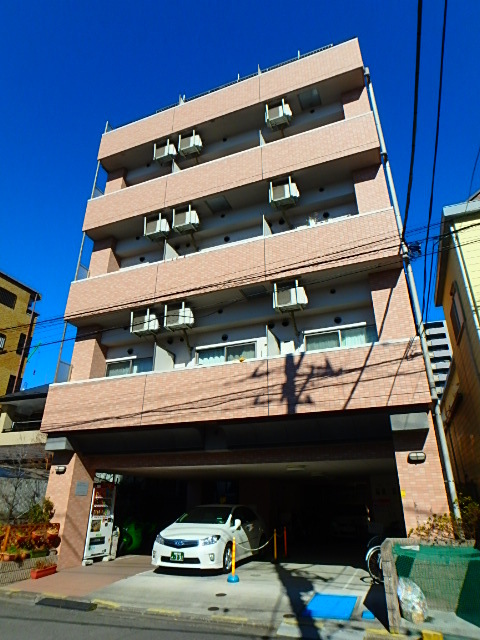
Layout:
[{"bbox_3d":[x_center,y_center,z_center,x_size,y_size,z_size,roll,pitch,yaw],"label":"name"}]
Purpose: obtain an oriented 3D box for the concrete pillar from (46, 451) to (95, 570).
[{"bbox_3d":[-4.613,4.942,10.402,0.742,2.788,0.808,-9,-26,19],"label":"concrete pillar"}]

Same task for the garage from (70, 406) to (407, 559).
[{"bbox_3d":[0.740,5.554,11.906,8.217,2.954,7.854,-9,-26,19],"label":"garage"}]

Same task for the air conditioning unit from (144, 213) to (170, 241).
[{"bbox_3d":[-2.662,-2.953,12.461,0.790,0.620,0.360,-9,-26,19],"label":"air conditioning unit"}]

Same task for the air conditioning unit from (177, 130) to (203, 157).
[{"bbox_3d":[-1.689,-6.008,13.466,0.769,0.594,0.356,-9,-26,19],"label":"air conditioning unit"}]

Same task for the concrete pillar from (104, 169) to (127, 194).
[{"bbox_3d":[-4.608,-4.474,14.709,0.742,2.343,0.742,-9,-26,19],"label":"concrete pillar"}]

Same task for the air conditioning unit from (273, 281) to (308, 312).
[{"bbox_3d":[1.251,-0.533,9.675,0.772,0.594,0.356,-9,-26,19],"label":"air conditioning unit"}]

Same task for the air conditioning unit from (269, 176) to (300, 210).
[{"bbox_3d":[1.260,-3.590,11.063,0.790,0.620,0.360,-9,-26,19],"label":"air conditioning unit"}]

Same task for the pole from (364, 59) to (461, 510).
[{"bbox_3d":[3.760,-1.540,8.860,0.145,12.936,0.148,-9,-26,19],"label":"pole"}]

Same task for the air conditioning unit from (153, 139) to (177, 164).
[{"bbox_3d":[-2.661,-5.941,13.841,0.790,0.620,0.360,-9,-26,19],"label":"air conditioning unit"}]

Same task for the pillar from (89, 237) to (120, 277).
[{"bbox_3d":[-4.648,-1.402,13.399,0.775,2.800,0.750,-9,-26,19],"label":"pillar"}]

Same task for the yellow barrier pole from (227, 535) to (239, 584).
[{"bbox_3d":[-0.131,4.949,8.034,0.264,0.808,0.264,0,-25,0],"label":"yellow barrier pole"}]

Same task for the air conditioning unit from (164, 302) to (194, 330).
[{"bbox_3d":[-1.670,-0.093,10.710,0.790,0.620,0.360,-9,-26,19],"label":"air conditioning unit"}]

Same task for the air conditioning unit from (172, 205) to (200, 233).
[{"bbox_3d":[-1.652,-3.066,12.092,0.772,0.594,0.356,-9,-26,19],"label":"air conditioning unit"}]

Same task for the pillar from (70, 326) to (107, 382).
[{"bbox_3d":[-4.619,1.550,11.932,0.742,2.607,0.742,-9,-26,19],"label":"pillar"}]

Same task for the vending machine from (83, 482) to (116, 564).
[{"bbox_3d":[-4.230,5.751,11.124,0.730,1.900,1.060,-9,-26,19],"label":"vending machine"}]

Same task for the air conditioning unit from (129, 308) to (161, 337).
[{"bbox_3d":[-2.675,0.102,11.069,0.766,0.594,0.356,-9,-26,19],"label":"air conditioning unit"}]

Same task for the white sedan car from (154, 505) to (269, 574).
[{"bbox_3d":[-0.645,5.980,10.900,1.790,1.490,4.580,-8,-26,18],"label":"white sedan car"}]

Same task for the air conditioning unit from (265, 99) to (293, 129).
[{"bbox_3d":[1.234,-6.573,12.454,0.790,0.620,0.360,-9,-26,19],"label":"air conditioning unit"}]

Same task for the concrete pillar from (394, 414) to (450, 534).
[{"bbox_3d":[3.617,3.472,7.627,0.794,3.150,0.830,-9,-26,19],"label":"concrete pillar"}]

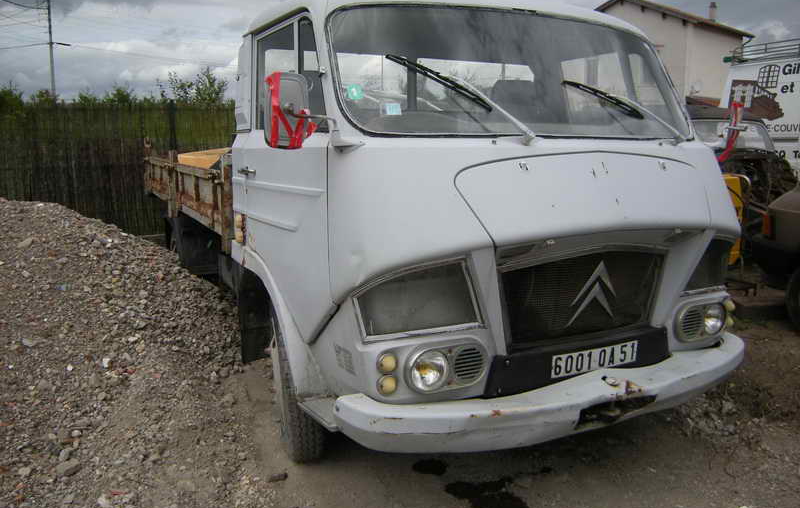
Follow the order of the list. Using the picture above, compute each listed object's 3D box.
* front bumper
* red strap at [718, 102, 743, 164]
[{"bbox_3d":[0.770,0.559,2.699,2.140,0.185,0.400,-5,12,-28],"label":"front bumper"},{"bbox_3d":[1.689,-0.616,3.307,0.100,0.310,0.090,-5,12,-28],"label":"red strap"}]

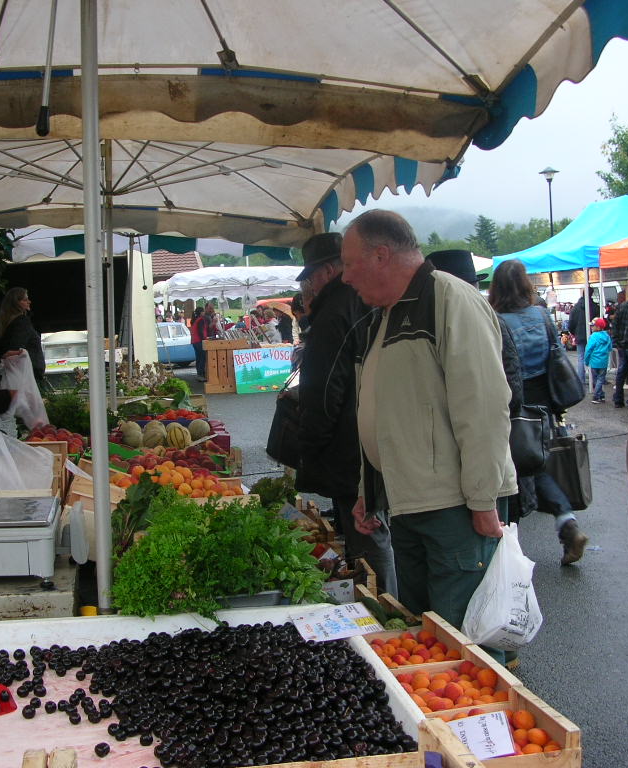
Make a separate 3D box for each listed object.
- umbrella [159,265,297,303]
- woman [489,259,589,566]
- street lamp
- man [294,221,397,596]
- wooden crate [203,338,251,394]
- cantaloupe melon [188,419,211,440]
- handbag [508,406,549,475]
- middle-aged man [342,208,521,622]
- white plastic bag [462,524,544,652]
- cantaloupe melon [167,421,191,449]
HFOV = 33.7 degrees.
[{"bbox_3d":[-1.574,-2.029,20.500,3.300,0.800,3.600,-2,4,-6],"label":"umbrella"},{"bbox_3d":[1.194,0.149,5.646,0.550,1.660,0.580,-3,4,-20],"label":"woman"},{"bbox_3d":[6.191,-3.126,27.165,0.520,5.104,0.520,-2,4,0],"label":"street lamp"},{"bbox_3d":[0.139,0.214,4.300,0.420,1.700,0.510,2,5,33],"label":"man"},{"bbox_3d":[-1.709,-0.335,19.509,0.870,1.000,0.500,-3,4,-14],"label":"wooden crate"},{"bbox_3d":[-0.630,0.251,5.700,0.125,0.125,0.125,-2,4,0],"label":"cantaloupe melon"},{"bbox_3d":[1.062,0.279,5.200,0.300,0.350,0.150,0,4,24],"label":"handbag"},{"bbox_3d":[0.395,0.290,3.450,0.450,1.660,0.540,-3,5,-30],"label":"middle-aged man"},{"bbox_3d":[0.583,0.633,3.220,0.250,0.390,0.170,-2,4,-18],"label":"white plastic bag"},{"bbox_3d":[-0.713,0.271,5.450,0.130,0.135,0.130,-1,4,0],"label":"cantaloupe melon"}]

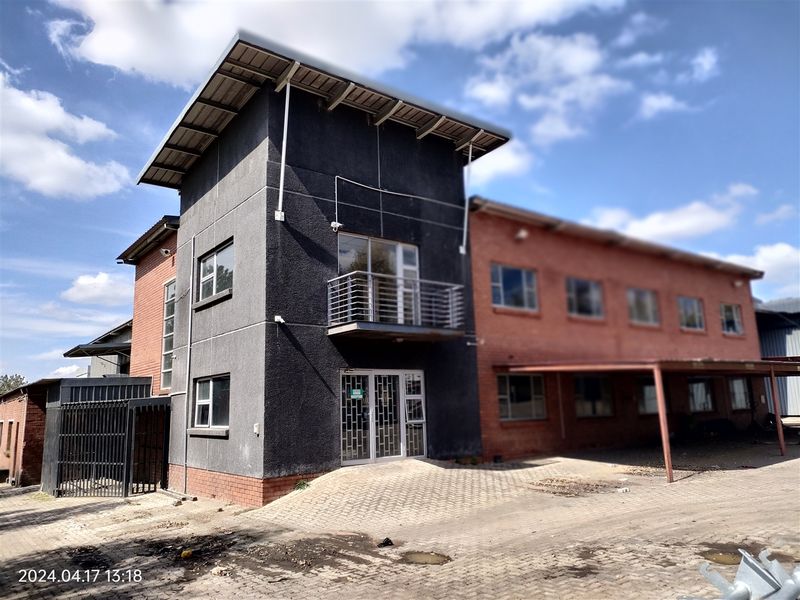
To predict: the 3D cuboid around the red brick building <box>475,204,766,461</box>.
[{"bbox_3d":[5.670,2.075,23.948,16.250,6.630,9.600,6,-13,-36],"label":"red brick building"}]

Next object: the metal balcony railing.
[{"bbox_3d":[-0.022,0.213,13.522,2.880,1.160,1.110,6,-13,-36],"label":"metal balcony railing"}]

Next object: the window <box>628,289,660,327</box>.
[{"bbox_3d":[8.066,0.248,20.637,1.770,1.190,0.120,6,-13,-36],"label":"window"}]

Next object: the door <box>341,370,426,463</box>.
[{"bbox_3d":[-0.348,2.509,13.591,2.210,1.940,0.120,6,-13,-36],"label":"door"}]

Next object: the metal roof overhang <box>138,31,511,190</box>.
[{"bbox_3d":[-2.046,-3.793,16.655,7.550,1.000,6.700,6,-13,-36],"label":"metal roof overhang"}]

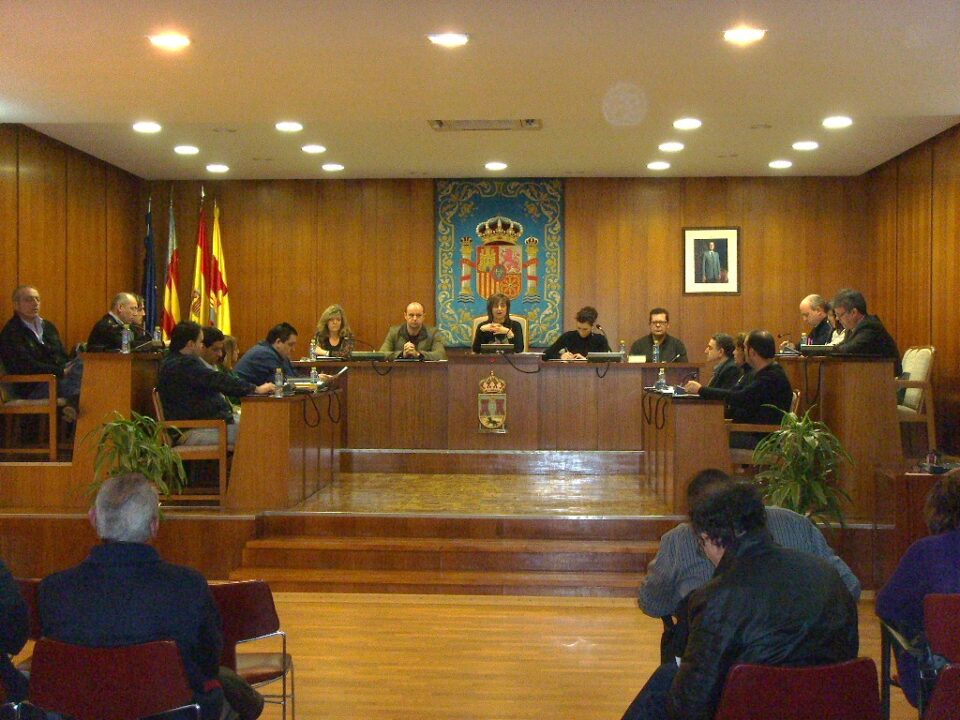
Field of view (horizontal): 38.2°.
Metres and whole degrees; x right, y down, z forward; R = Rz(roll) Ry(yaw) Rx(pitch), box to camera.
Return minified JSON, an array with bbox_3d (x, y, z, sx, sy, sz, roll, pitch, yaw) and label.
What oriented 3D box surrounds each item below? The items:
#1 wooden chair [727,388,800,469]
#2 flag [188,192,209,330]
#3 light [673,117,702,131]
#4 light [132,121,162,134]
[{"bbox_3d":[1.930,0.629,9.680,0.560,0.830,0.570,0,0,3],"label":"wooden chair"},{"bbox_3d":[-2.953,-0.910,14.650,0.240,1.680,0.200,0,0,3],"label":"flag"},{"bbox_3d":[1.698,-1.932,11.350,0.235,0.060,0.235,0,0,3],"label":"light"},{"bbox_3d":[-2.770,-1.937,11.550,0.235,0.060,0.235,0,0,3],"label":"light"}]

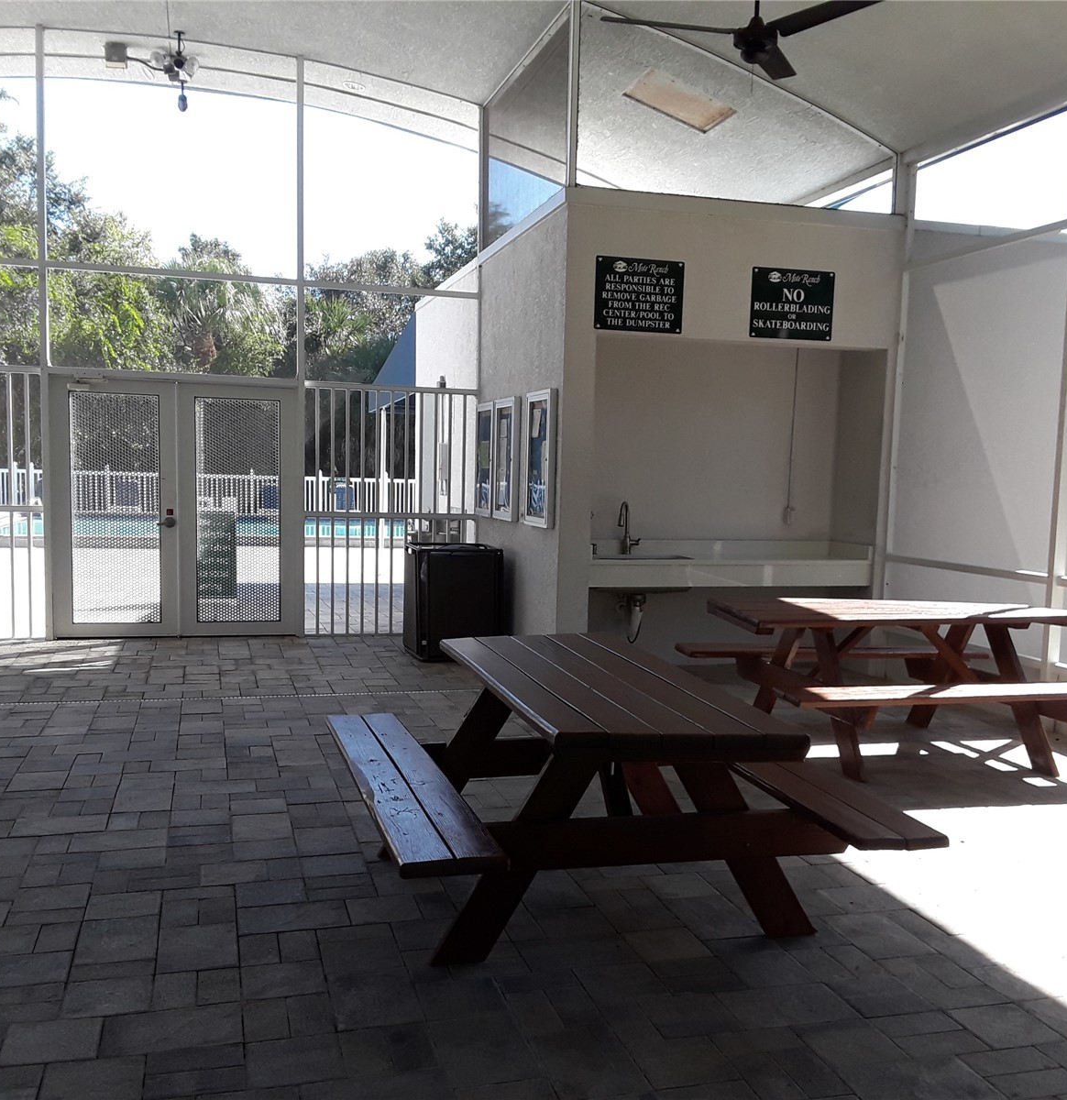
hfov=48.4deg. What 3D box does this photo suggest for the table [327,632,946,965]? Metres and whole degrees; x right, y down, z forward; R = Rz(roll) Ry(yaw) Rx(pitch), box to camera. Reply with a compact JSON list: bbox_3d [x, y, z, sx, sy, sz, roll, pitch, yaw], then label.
[{"bbox_3d":[0.186,0.800,4.042,1.560,0.750,1.820,0,4,-15],"label":"table"}]

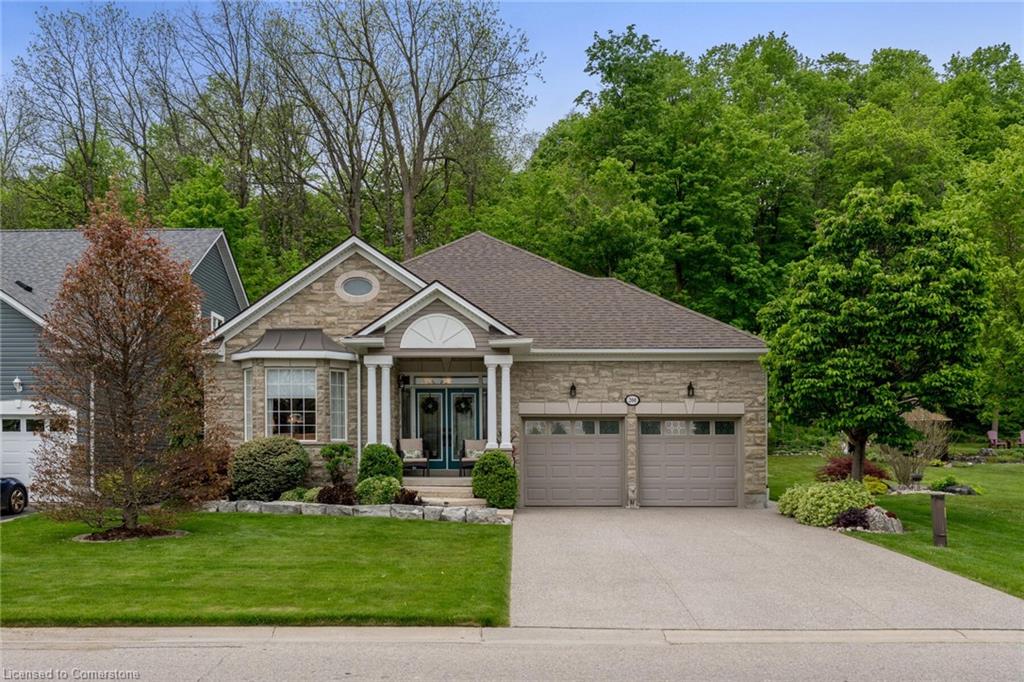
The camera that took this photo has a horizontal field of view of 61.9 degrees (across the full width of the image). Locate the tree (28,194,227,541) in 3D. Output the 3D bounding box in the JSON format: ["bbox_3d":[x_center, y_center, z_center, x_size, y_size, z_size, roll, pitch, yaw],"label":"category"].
[{"bbox_3d":[-7.271,0.381,16.600,3.600,6.500,3.400,0,-3,0],"label":"tree"}]

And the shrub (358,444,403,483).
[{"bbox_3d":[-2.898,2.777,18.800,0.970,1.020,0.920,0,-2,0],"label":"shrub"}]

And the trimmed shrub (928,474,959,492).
[{"bbox_3d":[12.317,4.058,24.300,0.820,0.500,0.700,0,-3,0],"label":"trimmed shrub"}]

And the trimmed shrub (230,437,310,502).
[{"bbox_3d":[-5.294,2.828,18.700,1.740,1.450,1.600,0,-2,0],"label":"trimmed shrub"}]

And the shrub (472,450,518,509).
[{"bbox_3d":[-0.372,3.128,19.300,1.020,1.270,1.000,0,-3,0],"label":"shrub"}]

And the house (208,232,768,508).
[{"bbox_3d":[-0.350,0.350,24.600,12.800,7.300,12.000,0,0,0],"label":"house"}]

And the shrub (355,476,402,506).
[{"bbox_3d":[-2.959,3.269,18.800,1.000,0.680,0.950,0,-3,0],"label":"shrub"}]

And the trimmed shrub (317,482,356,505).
[{"bbox_3d":[-3.724,3.236,18.100,0.850,0.480,0.700,0,-2,0],"label":"trimmed shrub"}]

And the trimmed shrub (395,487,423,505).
[{"bbox_3d":[-2.182,3.242,17.900,0.600,0.400,0.520,0,-2,0],"label":"trimmed shrub"}]

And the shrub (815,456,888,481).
[{"bbox_3d":[8.942,3.427,22.400,1.900,0.800,1.600,0,-2,0],"label":"shrub"}]

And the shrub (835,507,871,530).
[{"bbox_3d":[6.826,3.548,17.100,0.730,0.500,0.620,0,-2,0],"label":"shrub"}]

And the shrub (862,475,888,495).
[{"bbox_3d":[10.224,4.036,24.000,0.720,0.540,0.700,0,-3,0],"label":"shrub"}]

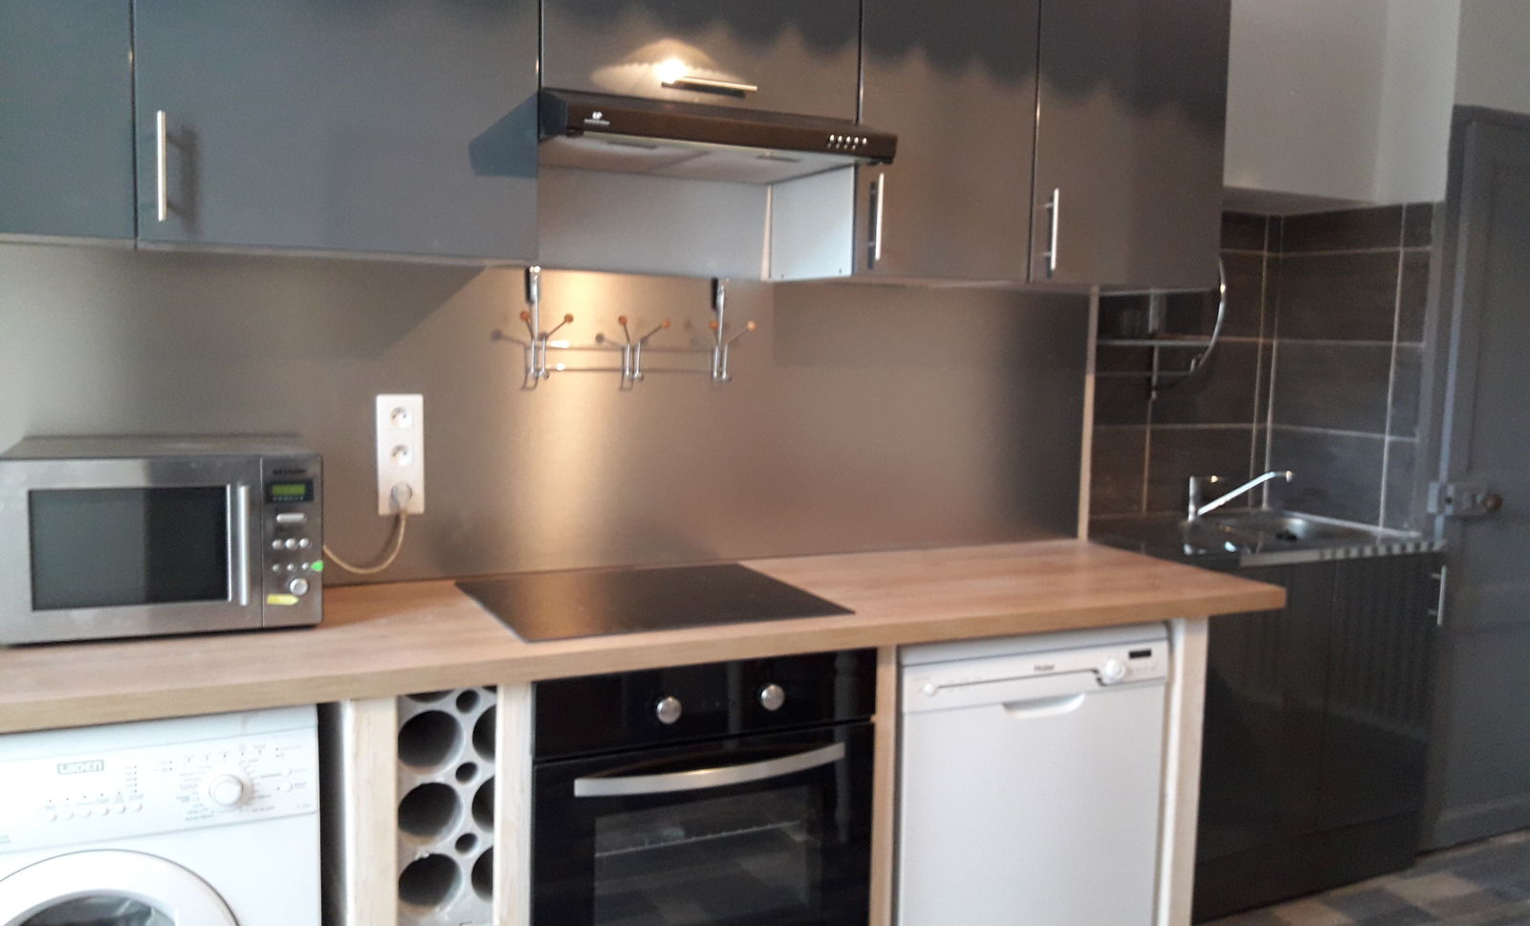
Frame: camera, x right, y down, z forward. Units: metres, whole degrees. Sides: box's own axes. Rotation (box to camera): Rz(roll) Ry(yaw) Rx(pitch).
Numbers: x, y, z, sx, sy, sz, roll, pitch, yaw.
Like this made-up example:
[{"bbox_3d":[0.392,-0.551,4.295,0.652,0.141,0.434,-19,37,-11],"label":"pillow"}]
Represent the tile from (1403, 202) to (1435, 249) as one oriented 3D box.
[{"bbox_3d":[1.719,-0.622,3.247,0.012,0.110,0.087,-1,6,-25],"label":"tile"}]

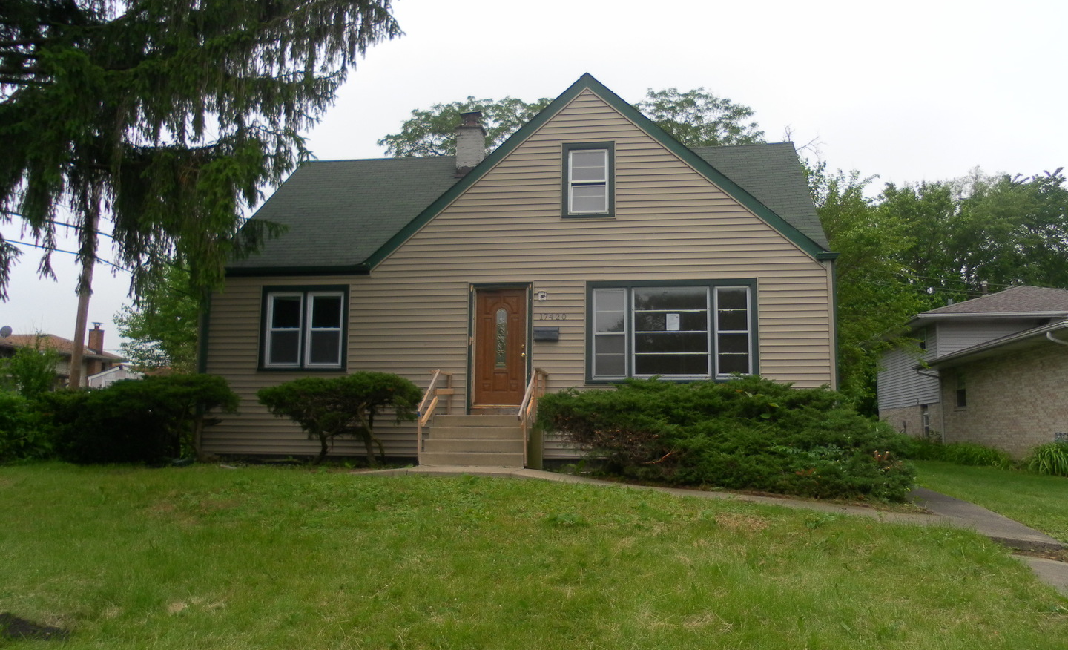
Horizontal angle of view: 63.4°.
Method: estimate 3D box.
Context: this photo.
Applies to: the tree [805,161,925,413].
[{"bbox_3d":[8.154,-0.300,22.265,3.600,8.100,3.800,-1,-8,8],"label":"tree"}]

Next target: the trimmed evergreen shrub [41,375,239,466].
[{"bbox_3d":[-6.543,1.585,14.377,3.450,1.500,1.900,-1,-8,8],"label":"trimmed evergreen shrub"}]

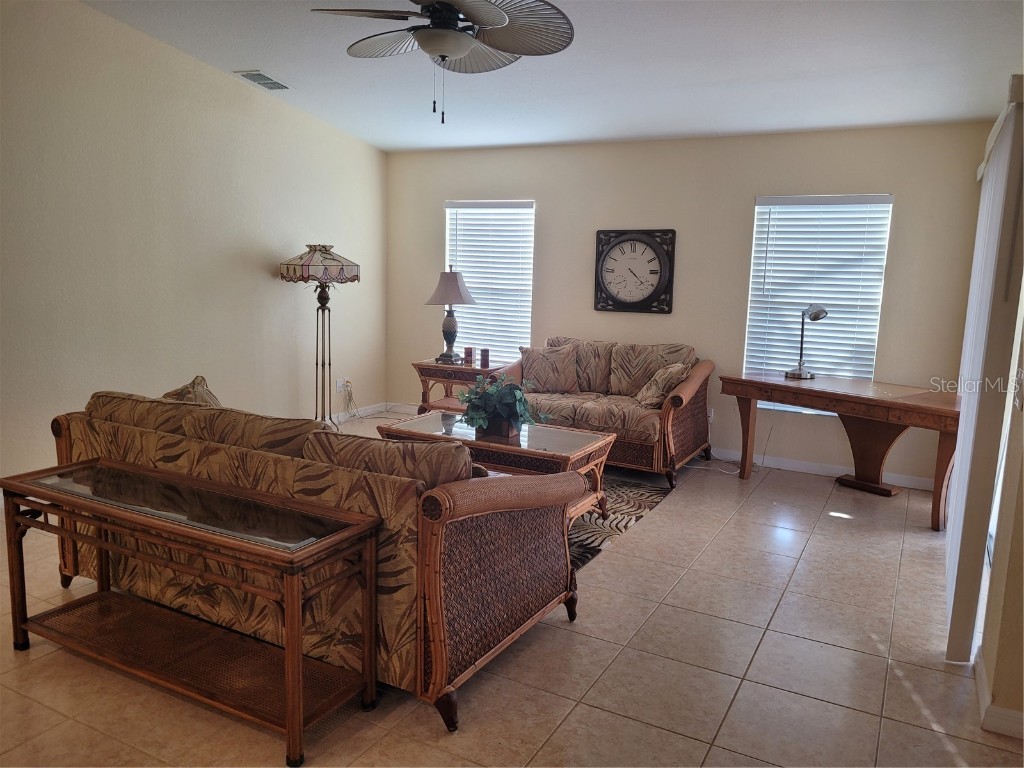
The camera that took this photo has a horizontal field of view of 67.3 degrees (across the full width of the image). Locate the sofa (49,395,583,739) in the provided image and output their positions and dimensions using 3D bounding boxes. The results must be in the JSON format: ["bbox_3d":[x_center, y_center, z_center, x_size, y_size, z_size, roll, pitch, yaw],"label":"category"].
[{"bbox_3d":[-0.848,0.512,3.245,2.107,0.882,0.960,7,10,28],"label":"sofa"}]

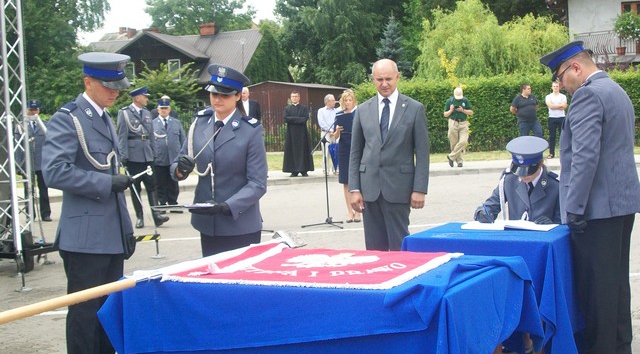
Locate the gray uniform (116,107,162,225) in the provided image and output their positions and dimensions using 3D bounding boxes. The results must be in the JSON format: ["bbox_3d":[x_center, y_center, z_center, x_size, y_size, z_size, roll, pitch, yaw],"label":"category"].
[{"bbox_3d":[-2.418,-0.128,13.870,0.620,1.600,0.450,-5,5,-30],"label":"gray uniform"}]

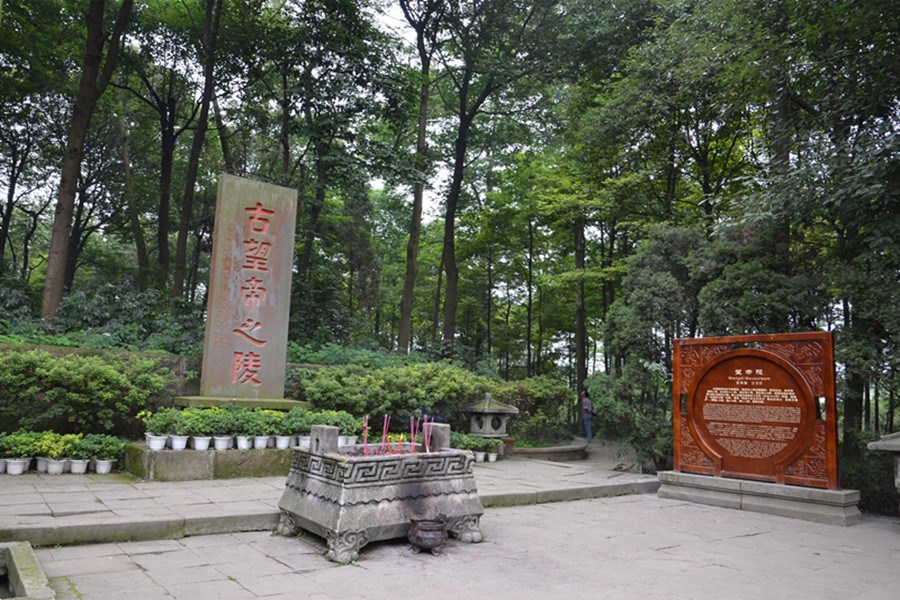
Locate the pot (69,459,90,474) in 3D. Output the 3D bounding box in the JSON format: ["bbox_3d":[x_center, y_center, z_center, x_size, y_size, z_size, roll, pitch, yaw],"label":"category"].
[{"bbox_3d":[-5.320,2.392,8.640,0.235,0.200,0.235,8,-11,-30],"label":"pot"}]

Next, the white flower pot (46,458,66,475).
[{"bbox_3d":[-5.554,2.359,8.504,0.235,0.200,0.235,8,-11,-31],"label":"white flower pot"}]

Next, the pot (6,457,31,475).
[{"bbox_3d":[-5.977,2.309,8.306,0.235,0.200,0.235,9,-12,-34],"label":"pot"}]

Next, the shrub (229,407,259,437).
[{"bbox_3d":[-3.069,1.849,9.025,0.408,0.457,0.378,5,-10,-18],"label":"shrub"}]

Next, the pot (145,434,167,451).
[{"bbox_3d":[-3.939,1.928,8.137,0.262,0.200,0.262,10,-12,-37],"label":"pot"}]

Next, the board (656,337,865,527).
[{"bbox_3d":[4.584,1.877,9.275,0.520,2.619,2.635,11,-12,-39],"label":"board"}]

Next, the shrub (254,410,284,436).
[{"bbox_3d":[-2.762,1.890,9.181,0.445,0.428,0.420,10,-12,-37],"label":"shrub"}]

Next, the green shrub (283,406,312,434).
[{"bbox_3d":[-2.405,1.916,9.464,0.459,0.473,0.420,10,-12,-37],"label":"green shrub"}]

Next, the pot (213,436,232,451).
[{"bbox_3d":[-3.263,2.055,8.656,0.255,0.193,0.255,10,-12,-37],"label":"pot"}]

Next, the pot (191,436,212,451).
[{"bbox_3d":[-3.529,2.040,8.600,0.235,0.200,0.235,2,-10,0],"label":"pot"}]

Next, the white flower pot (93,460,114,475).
[{"bbox_3d":[-4.976,2.393,8.657,0.255,0.195,0.255,10,-12,-37],"label":"white flower pot"}]

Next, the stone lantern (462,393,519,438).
[{"bbox_3d":[0.958,2.694,13.983,1.200,1.019,1.150,2,-10,4],"label":"stone lantern"}]

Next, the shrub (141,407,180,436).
[{"bbox_3d":[-3.966,1.671,8.219,0.531,0.425,0.480,10,-12,-37],"label":"shrub"}]

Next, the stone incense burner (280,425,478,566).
[{"bbox_3d":[-0.696,1.882,6.247,1.600,1.120,1.280,10,-12,-37],"label":"stone incense burner"}]

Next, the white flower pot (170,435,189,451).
[{"bbox_3d":[-3.729,1.968,8.299,0.260,0.195,0.260,10,-12,-37],"label":"white flower pot"}]

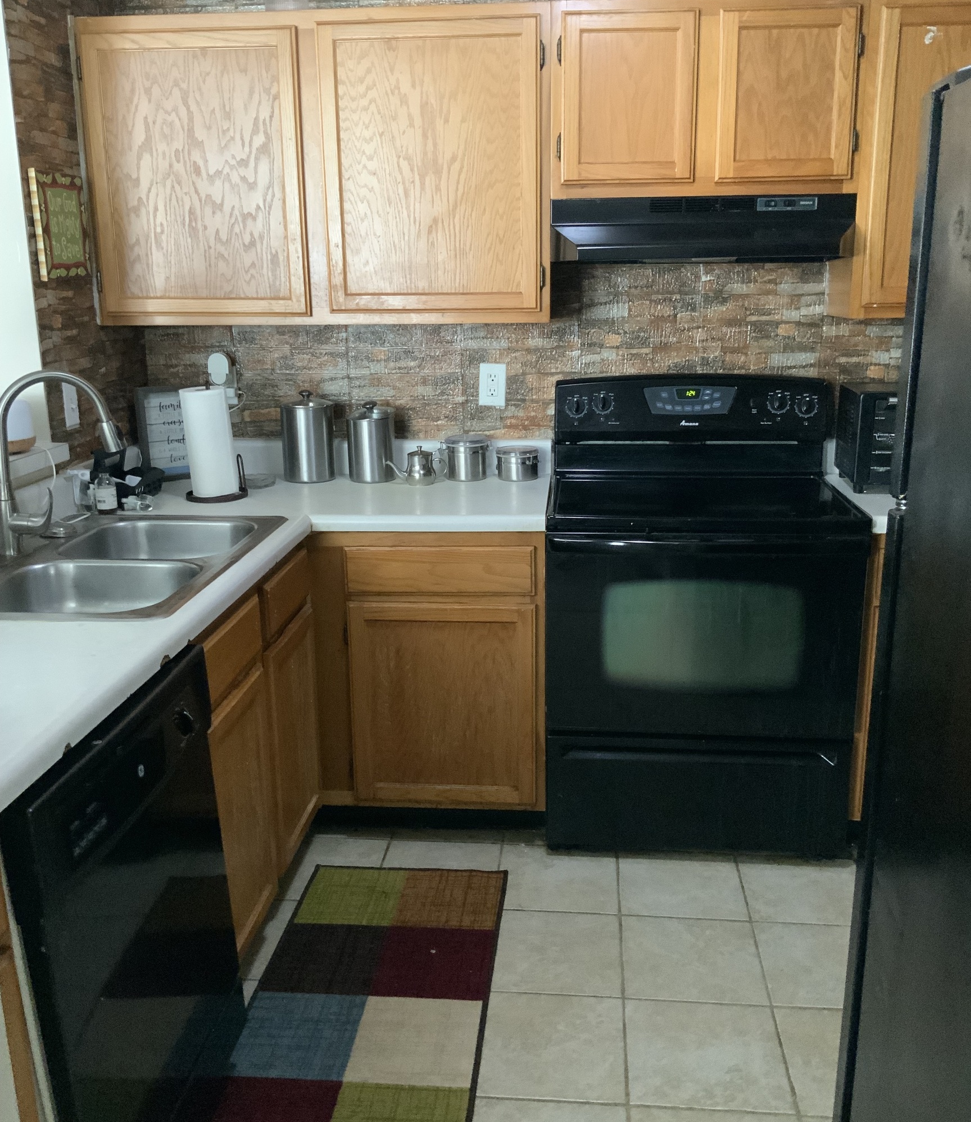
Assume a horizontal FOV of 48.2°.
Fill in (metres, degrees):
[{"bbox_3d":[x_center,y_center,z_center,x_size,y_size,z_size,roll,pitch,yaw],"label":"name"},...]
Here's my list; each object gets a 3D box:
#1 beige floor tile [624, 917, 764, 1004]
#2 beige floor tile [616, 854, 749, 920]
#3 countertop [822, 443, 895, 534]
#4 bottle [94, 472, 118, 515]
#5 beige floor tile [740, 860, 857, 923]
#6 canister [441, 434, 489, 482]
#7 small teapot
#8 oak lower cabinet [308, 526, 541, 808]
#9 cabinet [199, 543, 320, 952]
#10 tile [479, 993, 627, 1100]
[{"bbox_3d":[0.457,0.885,2.413,0.300,0.010,0.300,1,15,6],"label":"beige floor tile"},{"bbox_3d":[0.491,0.816,2.732,0.305,0.010,0.305,1,15,6],"label":"beige floor tile"},{"bbox_3d":[1.175,-0.193,2.807,0.480,0.140,0.635,1,15,4],"label":"countertop"},{"bbox_3d":[-0.942,-0.170,2.702,0.052,0.103,0.050,-4,15,-15],"label":"bottle"},{"bbox_3d":[0.784,0.812,2.679,0.300,0.010,0.300,1,15,6],"label":"beige floor tile"},{"bbox_3d":[-0.056,-0.297,3.122,0.130,0.119,0.122,1,15,4],"label":"canister"},{"bbox_3d":[-0.192,-0.270,3.046,0.160,0.108,0.085,0,15,0],"label":"small teapot"},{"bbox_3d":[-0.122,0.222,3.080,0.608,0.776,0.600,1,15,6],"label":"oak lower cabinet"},{"bbox_3d":[-0.769,0.384,2.501,0.605,0.776,0.765,1,15,6],"label":"cabinet"},{"bbox_3d":[0.126,0.969,2.170,0.305,0.010,0.305,1,15,6],"label":"tile"}]

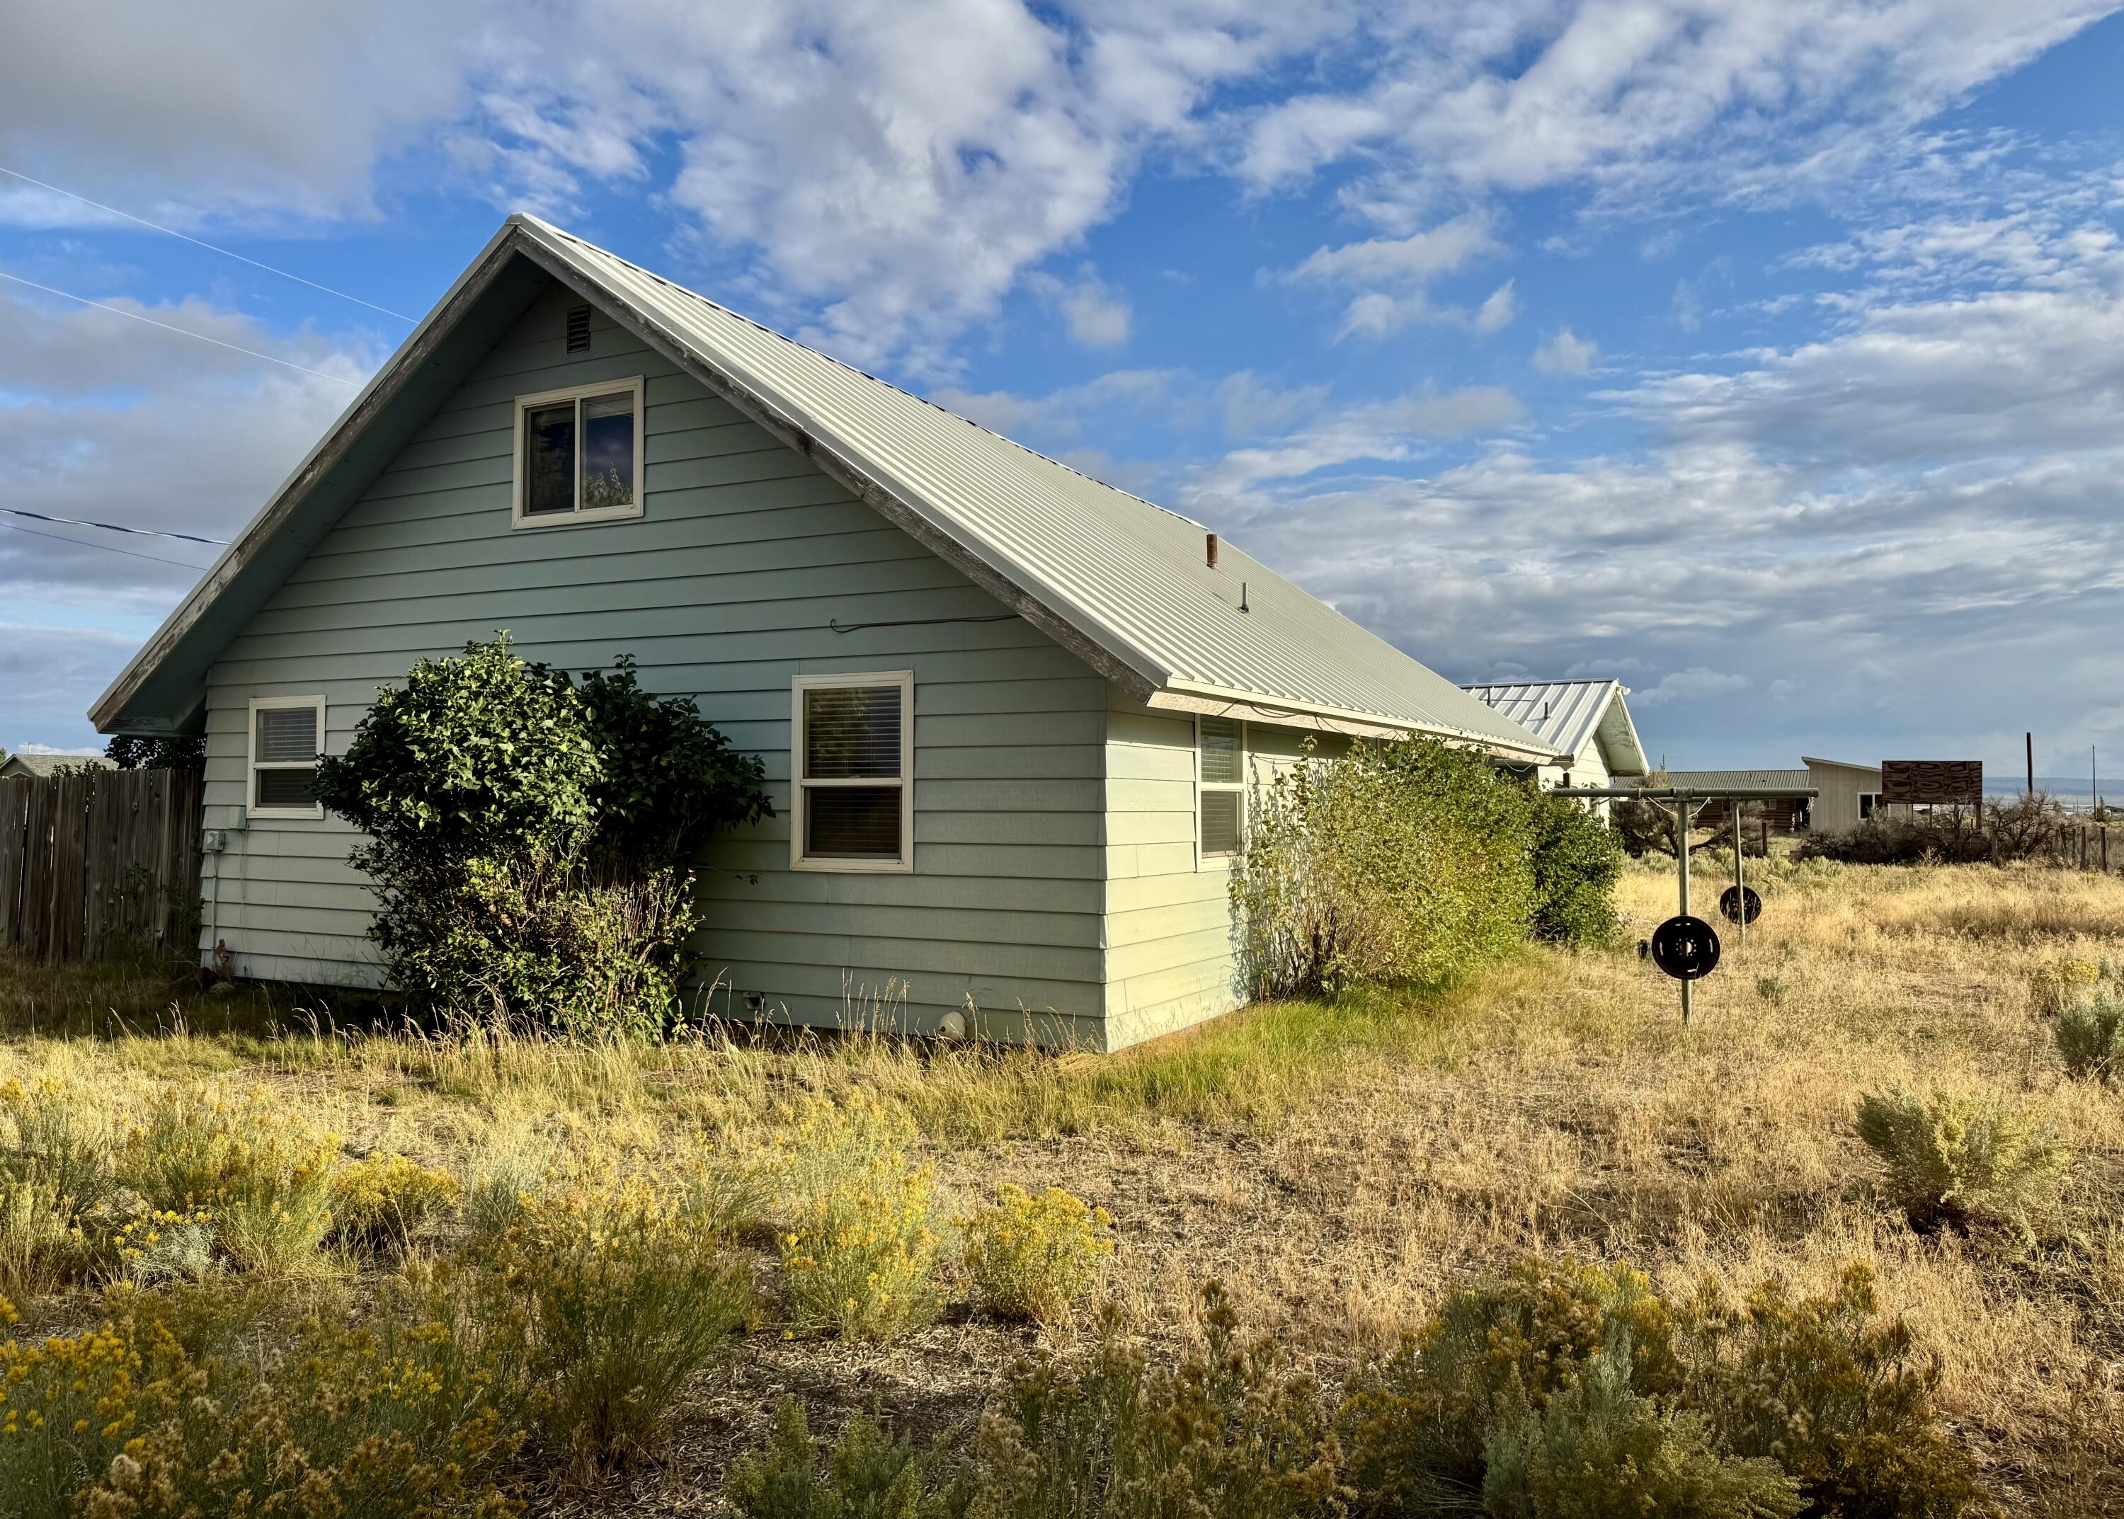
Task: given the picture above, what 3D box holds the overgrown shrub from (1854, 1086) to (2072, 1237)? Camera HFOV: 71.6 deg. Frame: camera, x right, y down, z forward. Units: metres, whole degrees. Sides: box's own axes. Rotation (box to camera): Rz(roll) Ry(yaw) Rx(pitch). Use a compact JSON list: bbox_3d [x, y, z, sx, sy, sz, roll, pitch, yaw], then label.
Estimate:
[{"bbox_3d":[3.329,1.431,5.461,0.760,0.500,0.720,-1,-2,31],"label":"overgrown shrub"}]

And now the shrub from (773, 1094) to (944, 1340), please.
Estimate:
[{"bbox_3d":[-0.588,1.289,4.280,0.490,0.680,0.460,0,-2,-8],"label":"shrub"}]

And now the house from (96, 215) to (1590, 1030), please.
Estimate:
[{"bbox_3d":[-0.768,-0.764,15.695,9.723,5.541,12.866,-1,-2,28],"label":"house"}]

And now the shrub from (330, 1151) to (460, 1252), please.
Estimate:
[{"bbox_3d":[-2.278,1.474,5.029,0.420,0.340,0.400,1,-2,-24],"label":"shrub"}]

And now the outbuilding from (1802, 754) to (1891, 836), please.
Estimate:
[{"bbox_3d":[44.385,2.065,83.065,5.000,4.300,6.500,-1,-2,28],"label":"outbuilding"}]

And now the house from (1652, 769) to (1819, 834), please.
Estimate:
[{"bbox_3d":[40.903,2.524,92.059,12.500,3.900,8.500,-1,-2,28],"label":"house"}]

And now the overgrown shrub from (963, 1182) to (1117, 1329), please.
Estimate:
[{"bbox_3d":[-0.075,1.433,4.365,0.440,0.400,0.420,0,-2,-1],"label":"overgrown shrub"}]

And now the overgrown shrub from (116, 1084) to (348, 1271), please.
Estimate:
[{"bbox_3d":[-2.690,1.335,4.791,0.700,0.600,0.620,1,-2,-29],"label":"overgrown shrub"}]

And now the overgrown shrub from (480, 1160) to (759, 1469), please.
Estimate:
[{"bbox_3d":[-1.058,1.262,3.474,0.620,0.680,0.580,1,-2,-17],"label":"overgrown shrub"}]

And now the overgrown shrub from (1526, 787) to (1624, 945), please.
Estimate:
[{"bbox_3d":[5.338,1.139,15.626,1.450,1.720,1.450,-1,-2,28],"label":"overgrown shrub"}]

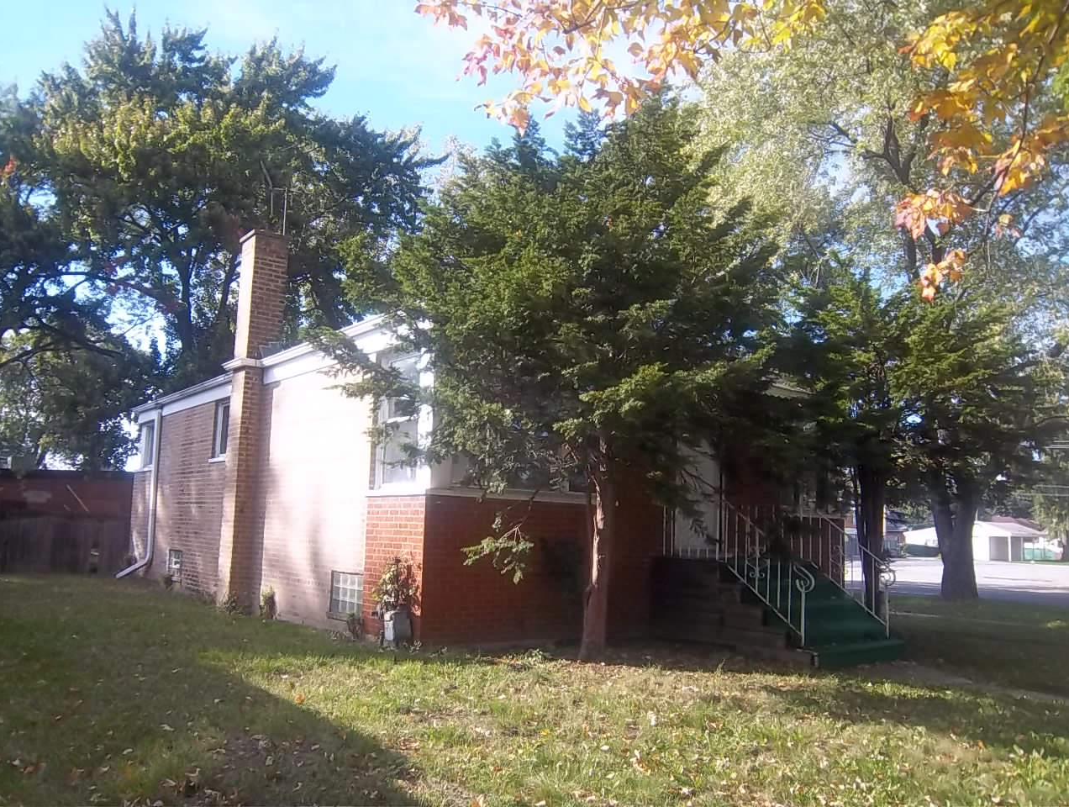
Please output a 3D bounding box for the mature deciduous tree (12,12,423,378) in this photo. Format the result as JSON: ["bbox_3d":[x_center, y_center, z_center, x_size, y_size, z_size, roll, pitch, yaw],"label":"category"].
[{"bbox_3d":[-8.588,-2.643,23.005,11.800,14.055,10.800,4,-9,-21],"label":"mature deciduous tree"}]

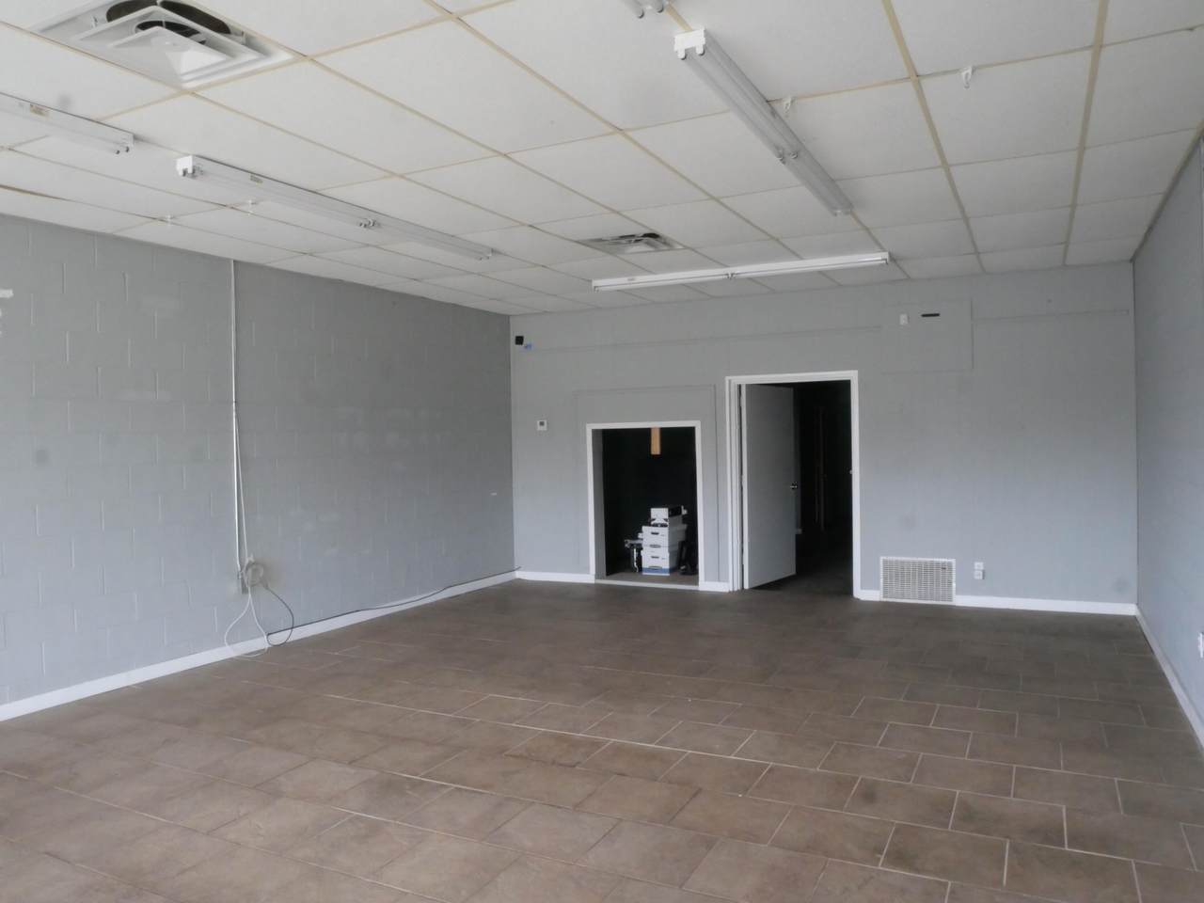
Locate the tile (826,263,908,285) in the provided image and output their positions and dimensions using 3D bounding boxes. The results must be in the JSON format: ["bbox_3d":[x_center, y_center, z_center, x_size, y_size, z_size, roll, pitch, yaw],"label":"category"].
[{"bbox_3d":[2.243,-1.525,7.112,0.600,0.020,1.030,0,2,27],"label":"tile"}]

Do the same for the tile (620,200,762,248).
[{"bbox_3d":[0.641,-1.449,5.346,0.605,0.024,1.215,0,2,27],"label":"tile"}]

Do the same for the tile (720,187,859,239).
[{"bbox_3d":[1.189,-1.449,5.082,0.605,0.024,1.215,0,2,27],"label":"tile"}]

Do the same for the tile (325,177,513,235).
[{"bbox_3d":[-1.009,-1.407,4.823,0.605,0.024,1.215,0,2,27],"label":"tile"}]

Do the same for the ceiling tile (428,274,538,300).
[{"bbox_3d":[-1.028,-1.492,7.579,0.600,0.020,1.200,0,2,27],"label":"ceiling tile"}]

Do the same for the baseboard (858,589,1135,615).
[{"bbox_3d":[3.395,1.316,7.299,2.175,0.092,0.015,-1,1,24],"label":"baseboard"}]

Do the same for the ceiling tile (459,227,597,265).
[{"bbox_3d":[-0.453,-1.450,5.904,0.605,0.024,1.215,0,2,27],"label":"ceiling tile"}]

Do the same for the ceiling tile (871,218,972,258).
[{"bbox_3d":[2.334,-1.517,6.011,0.611,0.020,1.212,-1,1,26],"label":"ceiling tile"}]

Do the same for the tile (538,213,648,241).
[{"bbox_3d":[-0.042,-1.445,5.384,0.600,0.020,0.590,0,2,27],"label":"tile"}]

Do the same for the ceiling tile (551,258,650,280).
[{"bbox_3d":[0.107,-1.489,7.016,0.611,0.020,1.212,-1,1,26],"label":"ceiling tile"}]

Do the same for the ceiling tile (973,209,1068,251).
[{"bbox_3d":[2.833,-1.492,5.654,0.600,0.020,1.200,0,2,27],"label":"ceiling tile"}]

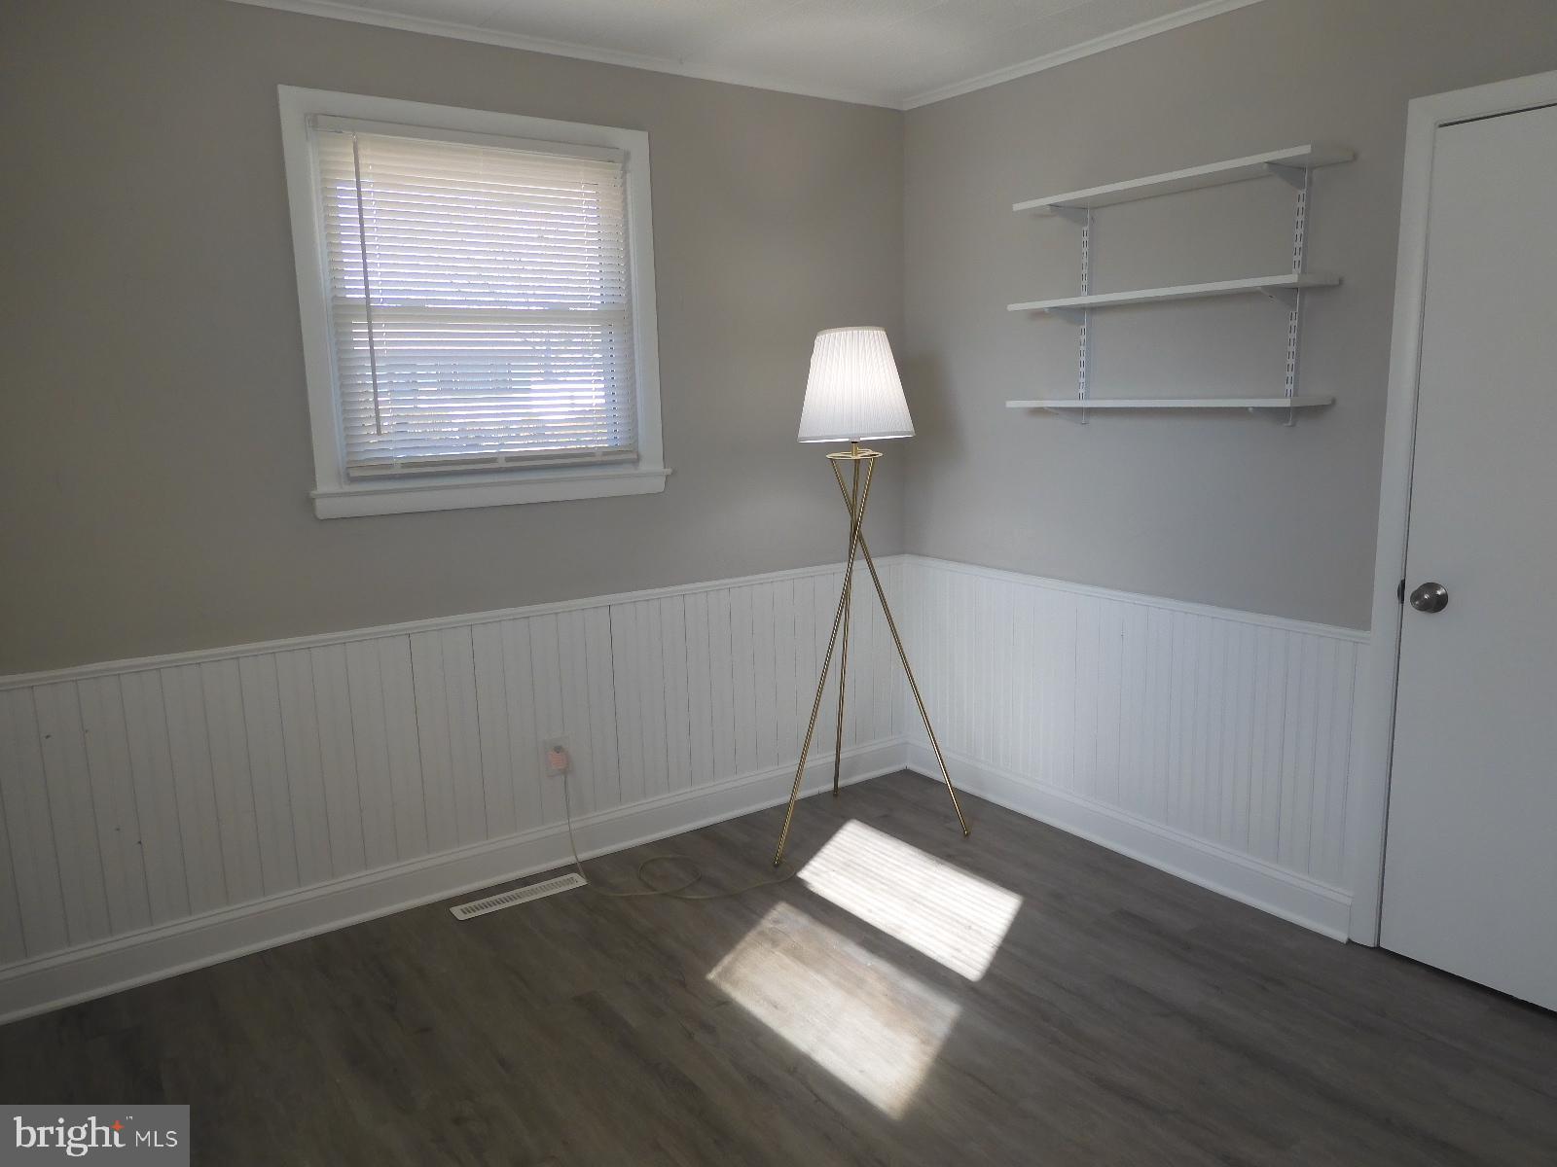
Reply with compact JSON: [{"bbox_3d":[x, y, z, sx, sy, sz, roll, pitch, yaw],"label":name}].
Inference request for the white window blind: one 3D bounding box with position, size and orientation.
[{"bbox_3d":[-0.819,-0.790,3.084,0.887,0.934,0.043,-8,12,-34],"label":"white window blind"}]

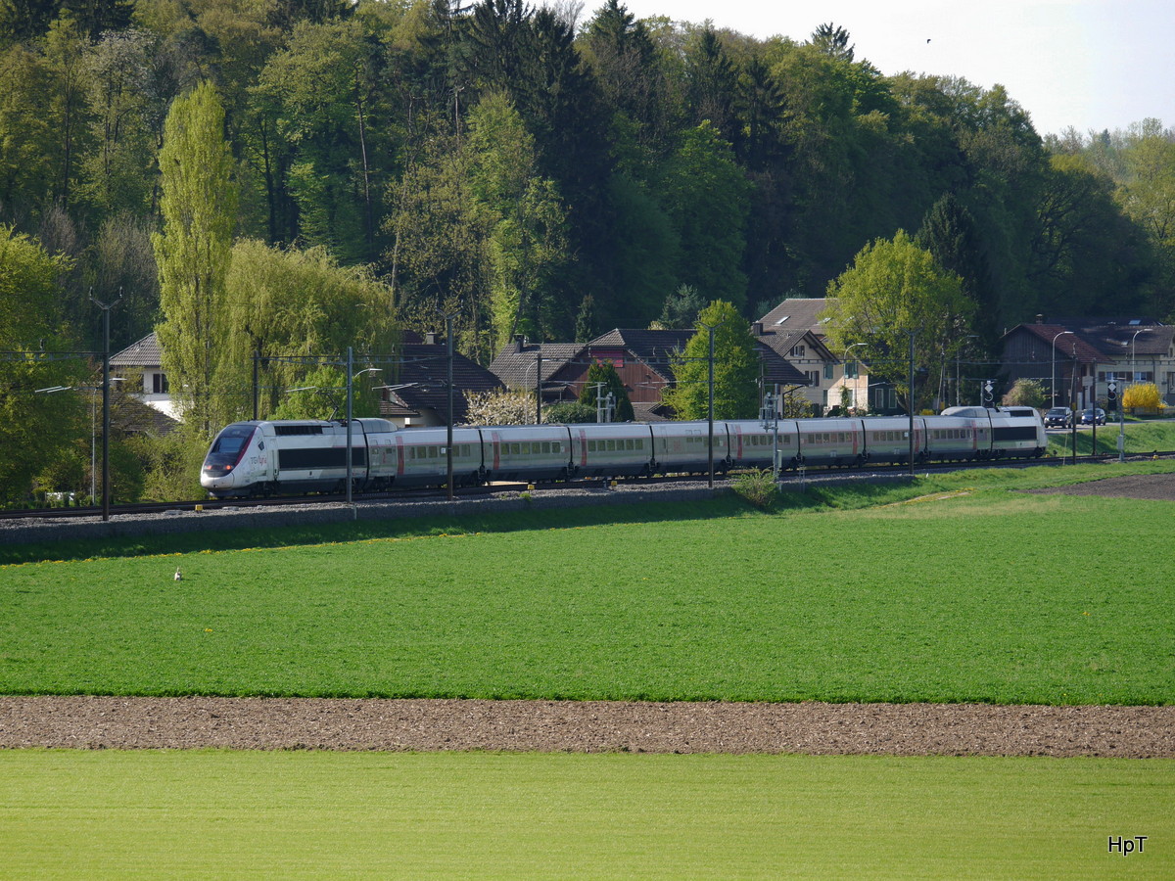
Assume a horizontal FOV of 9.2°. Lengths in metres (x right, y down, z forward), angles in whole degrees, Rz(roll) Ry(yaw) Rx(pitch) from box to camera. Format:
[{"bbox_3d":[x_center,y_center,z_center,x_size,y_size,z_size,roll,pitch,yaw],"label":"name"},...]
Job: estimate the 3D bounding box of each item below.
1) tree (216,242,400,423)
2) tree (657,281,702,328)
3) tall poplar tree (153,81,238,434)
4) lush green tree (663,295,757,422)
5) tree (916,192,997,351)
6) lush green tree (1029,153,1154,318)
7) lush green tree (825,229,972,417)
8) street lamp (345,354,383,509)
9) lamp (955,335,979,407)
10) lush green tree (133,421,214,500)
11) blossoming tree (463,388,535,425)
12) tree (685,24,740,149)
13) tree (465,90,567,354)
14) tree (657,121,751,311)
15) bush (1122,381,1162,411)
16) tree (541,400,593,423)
[{"bbox_3d":[-17.364,-4.760,457.000,11.108,15.685,11.000,0,1,0],"label":"tree"},{"bbox_3d":[7.067,-6.245,560.000,4.600,11.500,4.600,0,1,0],"label":"tree"},{"bbox_3d":[-23.801,-9.509,445.000,5.111,24.425,5.200,0,1,0],"label":"tall poplar tree"},{"bbox_3d":[8.988,-4.512,532.000,6.900,11.400,6.700,0,1,0],"label":"lush green tree"},{"bbox_3d":[32.422,-12.066,650.000,7.813,19.879,7.600,0,1,0],"label":"tree"},{"bbox_3d":[52.907,-17.636,770.000,13.163,24.680,12.500,0,1,0],"label":"lush green tree"},{"bbox_3d":[25.356,-9.064,598.000,12.299,16.292,12.000,0,1,0],"label":"lush green tree"},{"bbox_3d":[-12.115,-0.504,397.000,1.950,8.271,0.500,0,1,0],"label":"street lamp"},{"bbox_3d":[31.274,-4.623,602.000,1.850,8.000,0.350,0,1,16],"label":"lamp"},{"bbox_3d":[-22.017,1.286,393.000,4.200,4.500,4.000,0,1,0],"label":"lush green tree"},{"bbox_3d":[-5.838,-0.484,483.000,4.900,6.000,4.800,0,1,0],"label":"blossoming tree"},{"bbox_3d":[10.981,-23.742,650.000,6.200,25.000,6.200,0,1,0],"label":"tree"},{"bbox_3d":[-5.280,-13.995,553.000,8.000,24.500,7.500,0,1,0],"label":"tree"},{"bbox_3d":[10.603,-17.001,670.000,8.590,24.248,8.700,0,1,0],"label":"tree"},{"bbox_3d":[49.706,-3.992,657.000,3.510,2.808,2.800,0,1,0],"label":"bush"},{"bbox_3d":[-1.211,-0.033,490.000,3.700,5.000,3.600,0,1,0],"label":"tree"}]

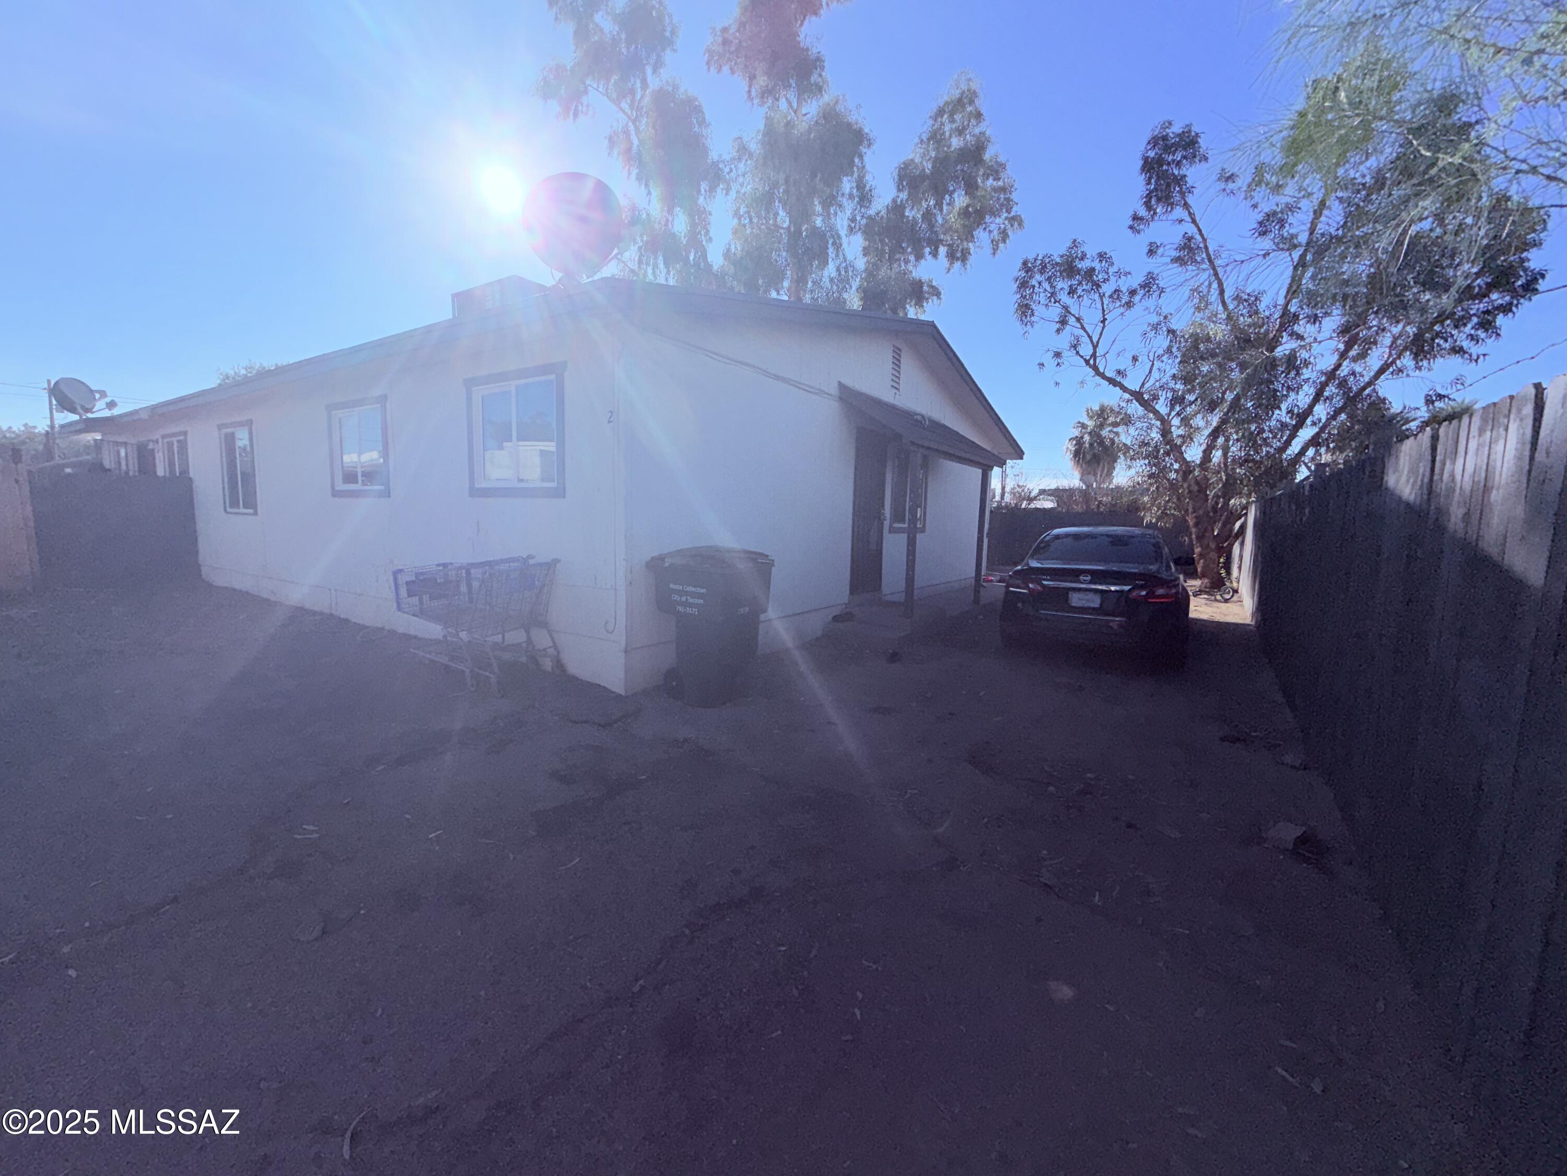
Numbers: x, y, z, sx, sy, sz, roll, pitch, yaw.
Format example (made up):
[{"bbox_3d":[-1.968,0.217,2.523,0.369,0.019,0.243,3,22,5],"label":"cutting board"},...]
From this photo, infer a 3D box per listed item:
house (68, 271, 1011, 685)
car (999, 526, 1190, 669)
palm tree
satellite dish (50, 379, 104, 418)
[{"bbox_3d":[-3.895,-2.018,12.222,14.120,4.100,11.070,5,7,33],"label":"house"},{"bbox_3d":[4.442,-0.068,8.578,1.840,1.470,4.860,5,7,33],"label":"car"},{"bbox_3d":[15.831,-5.464,32.409,3.000,7.600,3.000,5,7,33],"label":"palm tree"},{"bbox_3d":[-11.448,-3.091,10.322,0.700,0.640,0.420,1,6,1],"label":"satellite dish"}]

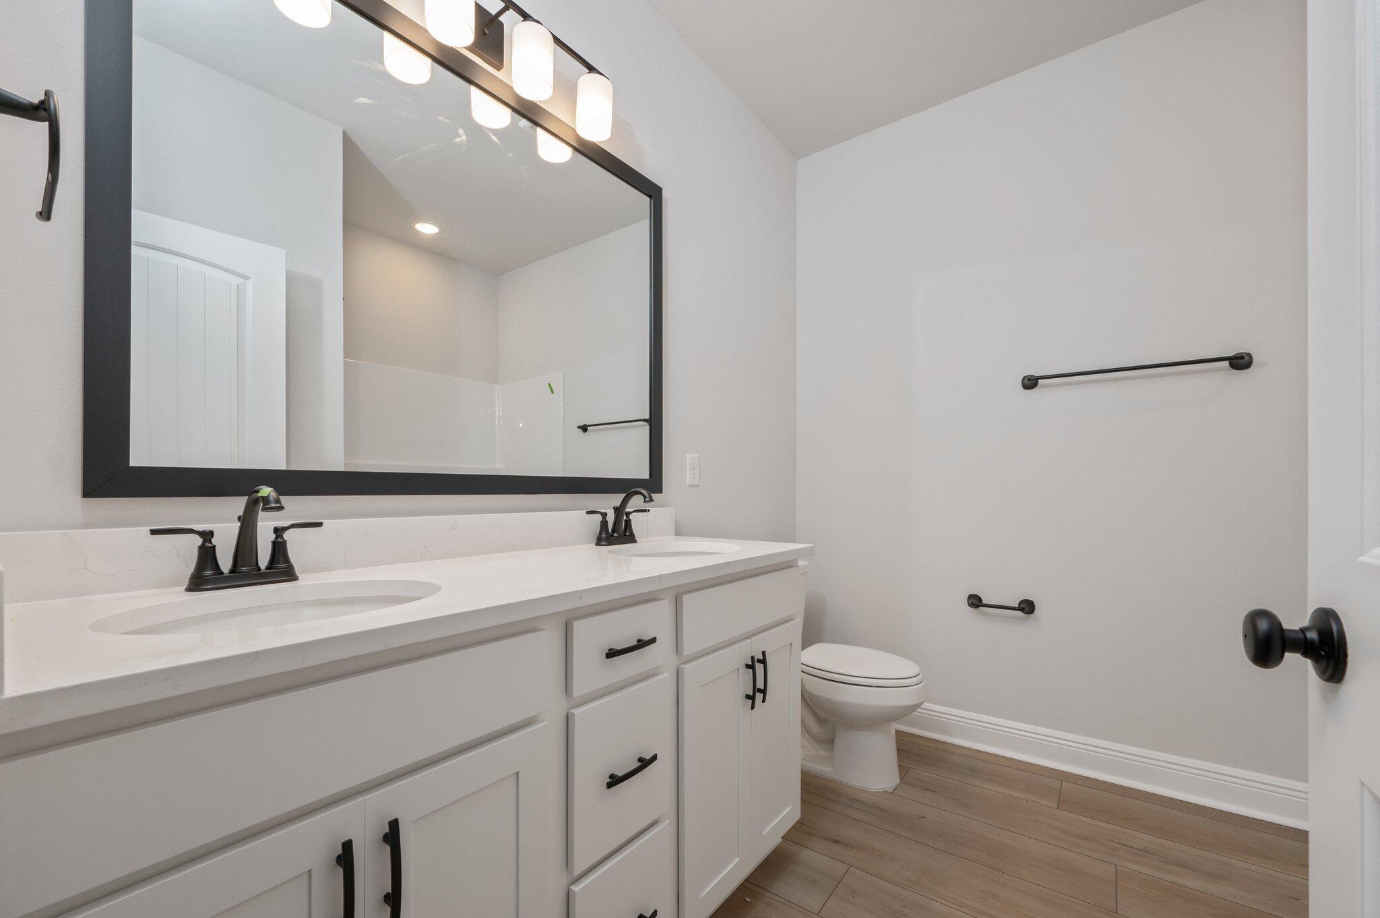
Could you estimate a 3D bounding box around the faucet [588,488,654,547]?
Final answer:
[{"bbox_3d":[-0.188,0.176,1.649,0.173,0.172,0.247,-2,-3,37],"label":"faucet"}]

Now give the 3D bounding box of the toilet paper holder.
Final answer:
[{"bbox_3d":[1.256,0.590,2.173,0.235,0.057,0.080,-2,-3,37],"label":"toilet paper holder"}]

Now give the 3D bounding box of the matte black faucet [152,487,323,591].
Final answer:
[{"bbox_3d":[-0.745,0.133,0.917,0.173,0.172,0.245,-2,-3,37],"label":"matte black faucet"}]

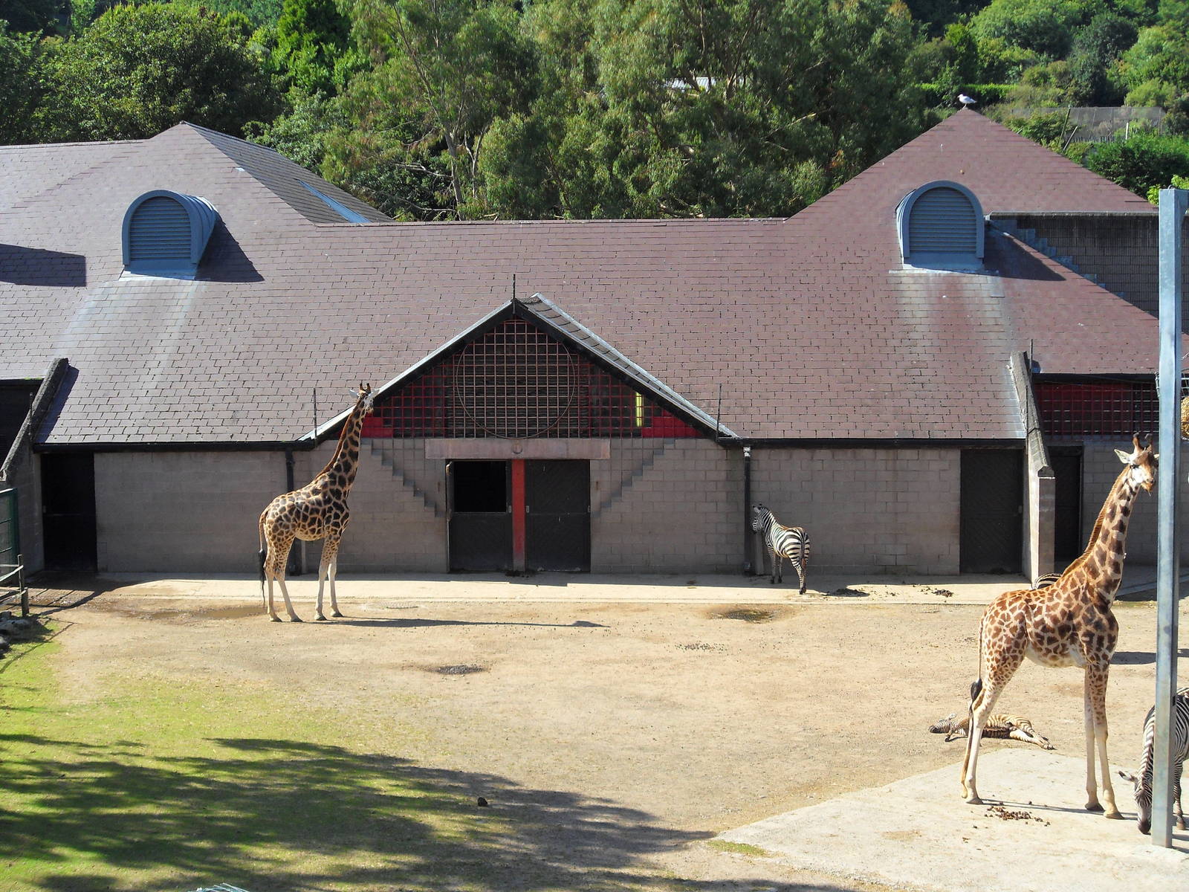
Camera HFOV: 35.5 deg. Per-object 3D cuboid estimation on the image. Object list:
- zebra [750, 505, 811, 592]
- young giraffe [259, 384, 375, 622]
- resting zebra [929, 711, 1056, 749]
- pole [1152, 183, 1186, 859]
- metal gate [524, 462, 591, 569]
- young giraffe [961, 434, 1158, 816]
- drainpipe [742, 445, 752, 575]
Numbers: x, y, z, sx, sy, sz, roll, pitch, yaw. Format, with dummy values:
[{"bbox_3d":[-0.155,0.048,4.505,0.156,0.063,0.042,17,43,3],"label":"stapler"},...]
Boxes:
[{"bbox_3d":[3.482,1.897,34.530,0.504,1.441,1.764,-3,6,-23],"label":"zebra"},{"bbox_3d":[-4.685,0.946,31.405,1.915,4.022,0.605,-1,5,-6],"label":"young giraffe"},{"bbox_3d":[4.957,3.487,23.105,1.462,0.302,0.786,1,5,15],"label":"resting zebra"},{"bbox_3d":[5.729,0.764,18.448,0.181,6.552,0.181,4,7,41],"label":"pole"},{"bbox_3d":[-0.718,1.373,36.302,1.280,2.218,0.081,0,5,5],"label":"metal gate"},{"bbox_3d":[4.960,1.908,19.850,2.016,4.032,0.564,1,5,20],"label":"young giraffe"},{"bbox_3d":[2.948,1.237,35.785,0.121,2.510,0.121,0,5,5],"label":"drainpipe"}]

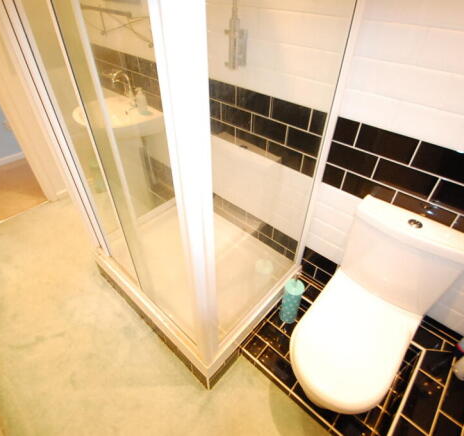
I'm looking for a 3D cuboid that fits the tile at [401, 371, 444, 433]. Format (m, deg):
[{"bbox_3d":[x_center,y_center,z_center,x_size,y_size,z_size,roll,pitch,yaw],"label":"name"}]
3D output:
[{"bbox_3d":[0.712,0.677,1.014,0.097,0.010,0.200,31,50,29],"label":"tile"}]

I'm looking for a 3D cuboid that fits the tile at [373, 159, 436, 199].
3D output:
[{"bbox_3d":[0.637,-0.146,1.013,0.200,0.099,0.010,31,50,29],"label":"tile"}]

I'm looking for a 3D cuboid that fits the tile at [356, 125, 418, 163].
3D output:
[{"bbox_3d":[0.550,-0.263,0.975,0.200,0.100,0.010,31,49,30],"label":"tile"}]

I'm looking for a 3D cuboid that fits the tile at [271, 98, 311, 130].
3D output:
[{"bbox_3d":[0.251,-0.445,1.173,0.200,0.100,0.010,31,49,30],"label":"tile"}]

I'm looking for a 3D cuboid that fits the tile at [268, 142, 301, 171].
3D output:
[{"bbox_3d":[0.255,-0.303,1.324,0.200,0.099,0.010,31,50,29],"label":"tile"}]

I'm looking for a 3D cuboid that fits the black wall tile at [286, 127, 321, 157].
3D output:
[{"bbox_3d":[0.324,-0.324,1.189,0.200,0.100,0.010,31,49,30],"label":"black wall tile"}]

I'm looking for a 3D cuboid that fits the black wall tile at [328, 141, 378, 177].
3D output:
[{"bbox_3d":[0.484,-0.239,1.111,0.200,0.099,0.010,31,50,29],"label":"black wall tile"}]

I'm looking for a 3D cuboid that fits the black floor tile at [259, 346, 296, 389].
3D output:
[{"bbox_3d":[0.227,0.709,1.304,0.200,0.010,0.100,31,49,30],"label":"black floor tile"}]

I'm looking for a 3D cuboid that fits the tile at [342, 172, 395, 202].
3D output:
[{"bbox_3d":[0.560,-0.117,1.127,0.200,0.099,0.010,31,50,29],"label":"tile"}]

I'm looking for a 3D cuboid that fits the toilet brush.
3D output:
[{"bbox_3d":[0.294,0.410,1.356,0.089,0.310,0.089,1,42,-1],"label":"toilet brush"}]

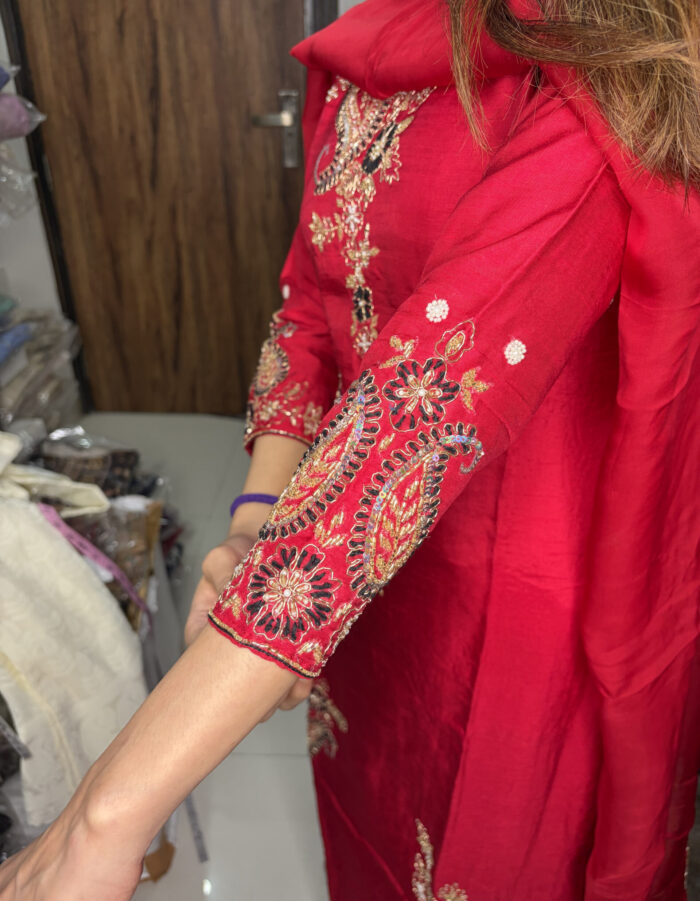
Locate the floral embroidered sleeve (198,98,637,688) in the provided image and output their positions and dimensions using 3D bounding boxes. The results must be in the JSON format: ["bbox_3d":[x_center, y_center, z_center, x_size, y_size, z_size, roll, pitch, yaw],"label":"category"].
[{"bbox_3d":[0.068,-0.045,0.480,0.135,0.125,0.430,30,74,5],"label":"floral embroidered sleeve"}]

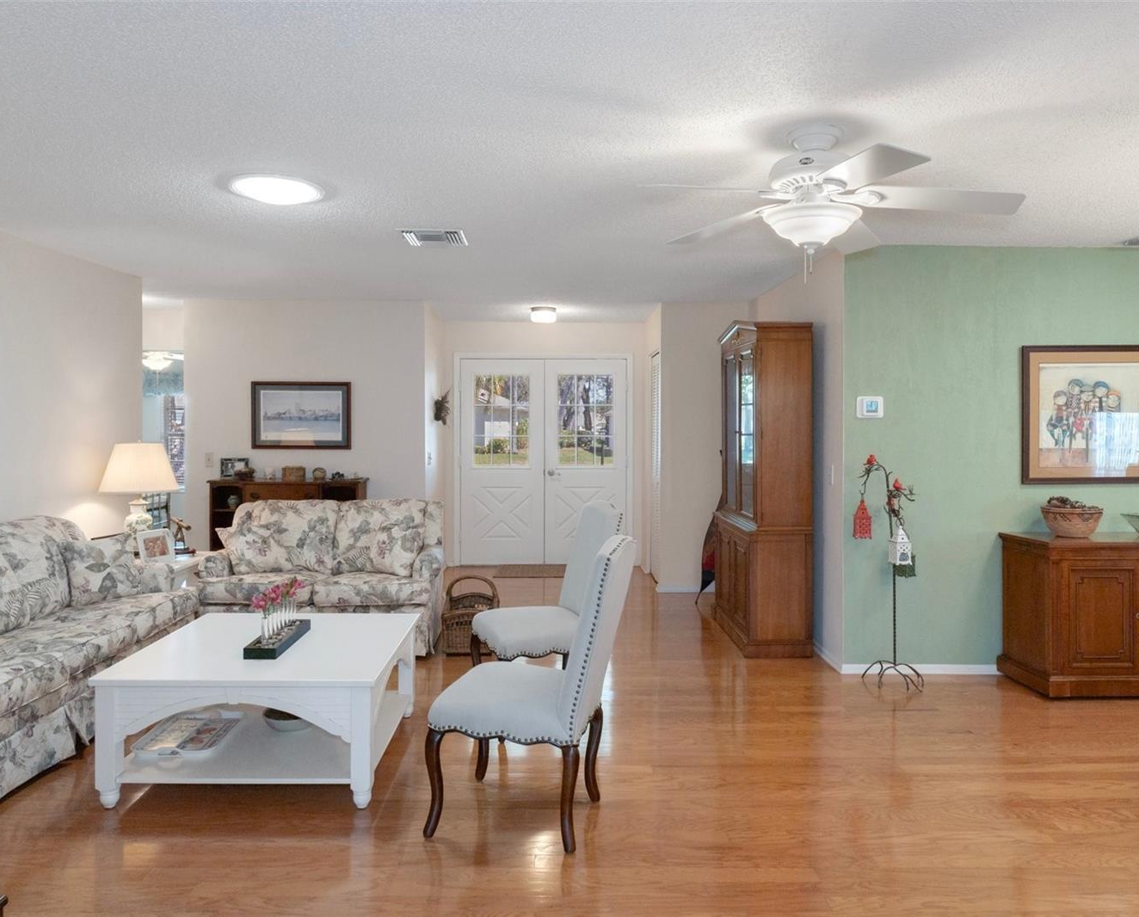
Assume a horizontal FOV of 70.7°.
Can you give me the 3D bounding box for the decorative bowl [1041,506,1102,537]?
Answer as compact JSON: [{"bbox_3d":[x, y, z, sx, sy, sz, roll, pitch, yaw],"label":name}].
[{"bbox_3d":[2.700,0.346,4.310,0.335,0.160,0.335,0,2,0],"label":"decorative bowl"}]

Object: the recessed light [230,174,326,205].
[{"bbox_3d":[-1.257,-1.128,3.440,0.420,0.045,0.420,0,2,0],"label":"recessed light"}]

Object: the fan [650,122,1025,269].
[{"bbox_3d":[0.845,-0.878,2.740,1.310,0.460,1.290,0,2,0],"label":"fan"}]

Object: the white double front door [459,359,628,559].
[{"bbox_3d":[-0.260,0.027,7.930,1.660,2.040,0.050,0,2,-1],"label":"white double front door"}]

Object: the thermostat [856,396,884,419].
[{"bbox_3d":[1.674,-0.284,4.460,0.148,0.120,0.030,0,2,-1],"label":"thermostat"}]

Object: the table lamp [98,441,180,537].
[{"bbox_3d":[-2.600,0.243,4.850,0.480,0.700,0.480,0,2,-1],"label":"table lamp"}]

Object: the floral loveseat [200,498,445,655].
[{"bbox_3d":[-1.595,0.745,5.380,1.480,0.900,0.880,0,2,0],"label":"floral loveseat"}]

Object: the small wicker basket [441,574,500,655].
[{"bbox_3d":[-0.613,0.959,5.000,0.360,0.450,0.340,0,2,-1],"label":"small wicker basket"}]

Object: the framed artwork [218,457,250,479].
[{"bbox_3d":[-2.658,0.073,6.380,0.230,0.165,0.050,0,2,-1],"label":"framed artwork"}]

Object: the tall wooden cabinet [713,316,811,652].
[{"bbox_3d":[1.280,0.139,5.390,0.430,2.110,1.000,0,2,0],"label":"tall wooden cabinet"}]

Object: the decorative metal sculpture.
[{"bbox_3d":[1.763,0.613,4.430,0.390,1.260,0.300,0,2,0],"label":"decorative metal sculpture"}]

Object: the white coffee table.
[{"bbox_3d":[-1.260,1.043,3.475,1.050,0.495,1.030,0,2,-1],"label":"white coffee table"}]

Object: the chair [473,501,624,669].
[{"bbox_3d":[-0.110,0.743,3.930,0.650,1.050,0.510,-1,2,-22],"label":"chair"}]

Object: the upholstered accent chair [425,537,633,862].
[{"bbox_3d":[-0.126,0.792,2.943,0.650,1.050,0.510,1,2,16],"label":"upholstered accent chair"}]

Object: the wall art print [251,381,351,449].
[{"bbox_3d":[-2.158,-0.347,6.460,0.805,0.550,0.030,0,2,-1],"label":"wall art print"}]

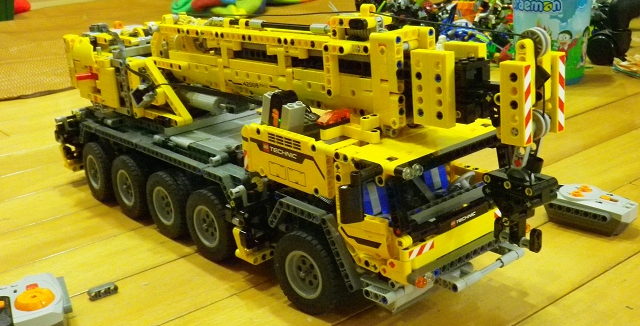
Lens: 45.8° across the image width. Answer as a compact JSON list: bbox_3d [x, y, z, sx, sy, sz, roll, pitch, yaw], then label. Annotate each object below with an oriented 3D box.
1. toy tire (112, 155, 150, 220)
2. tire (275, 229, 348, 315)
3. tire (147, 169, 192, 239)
[{"bbox_3d":[-0.188,0.024,0.767,0.021,0.062,0.062,-12,20,-39],"label":"toy tire"},{"bbox_3d":[-0.007,0.082,0.571,0.062,0.062,0.021,14,21,39],"label":"tire"},{"bbox_3d":[-0.140,0.039,0.715,0.021,0.062,0.062,-13,21,-41],"label":"tire"}]

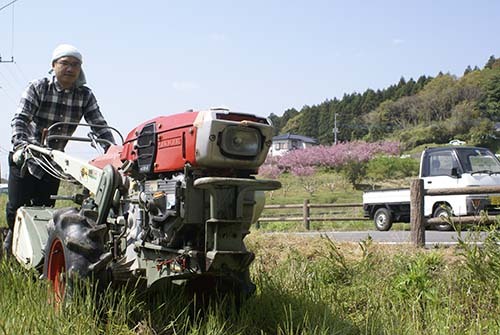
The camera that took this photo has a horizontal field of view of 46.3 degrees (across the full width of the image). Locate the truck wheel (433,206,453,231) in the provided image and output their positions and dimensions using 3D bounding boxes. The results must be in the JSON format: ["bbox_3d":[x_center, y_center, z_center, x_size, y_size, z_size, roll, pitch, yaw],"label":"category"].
[{"bbox_3d":[4.267,1.135,12.950,0.150,0.540,0.540,3,-5,-33],"label":"truck wheel"}]

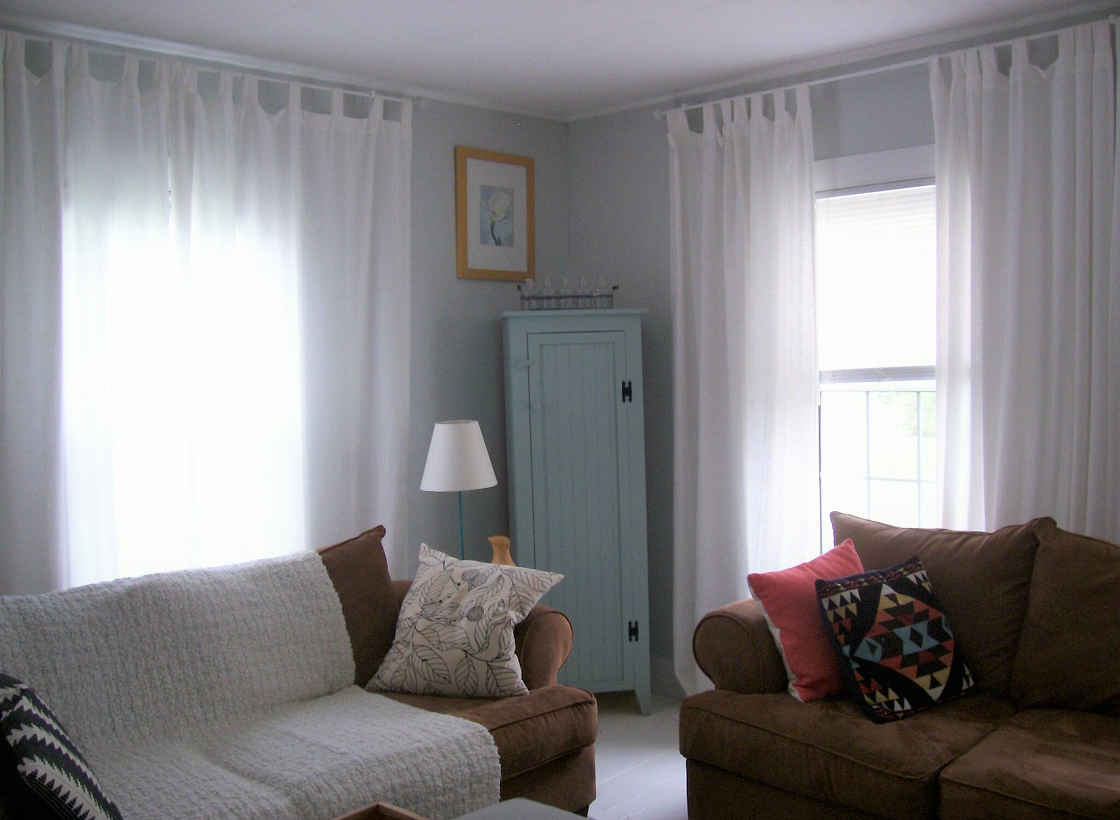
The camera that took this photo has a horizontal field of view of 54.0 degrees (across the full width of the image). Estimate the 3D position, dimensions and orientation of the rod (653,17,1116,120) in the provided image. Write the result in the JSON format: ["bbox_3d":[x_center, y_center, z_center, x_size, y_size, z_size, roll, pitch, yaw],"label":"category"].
[{"bbox_3d":[1.007,-1.131,3.700,1.735,0.050,0.080,2,6,44],"label":"rod"}]

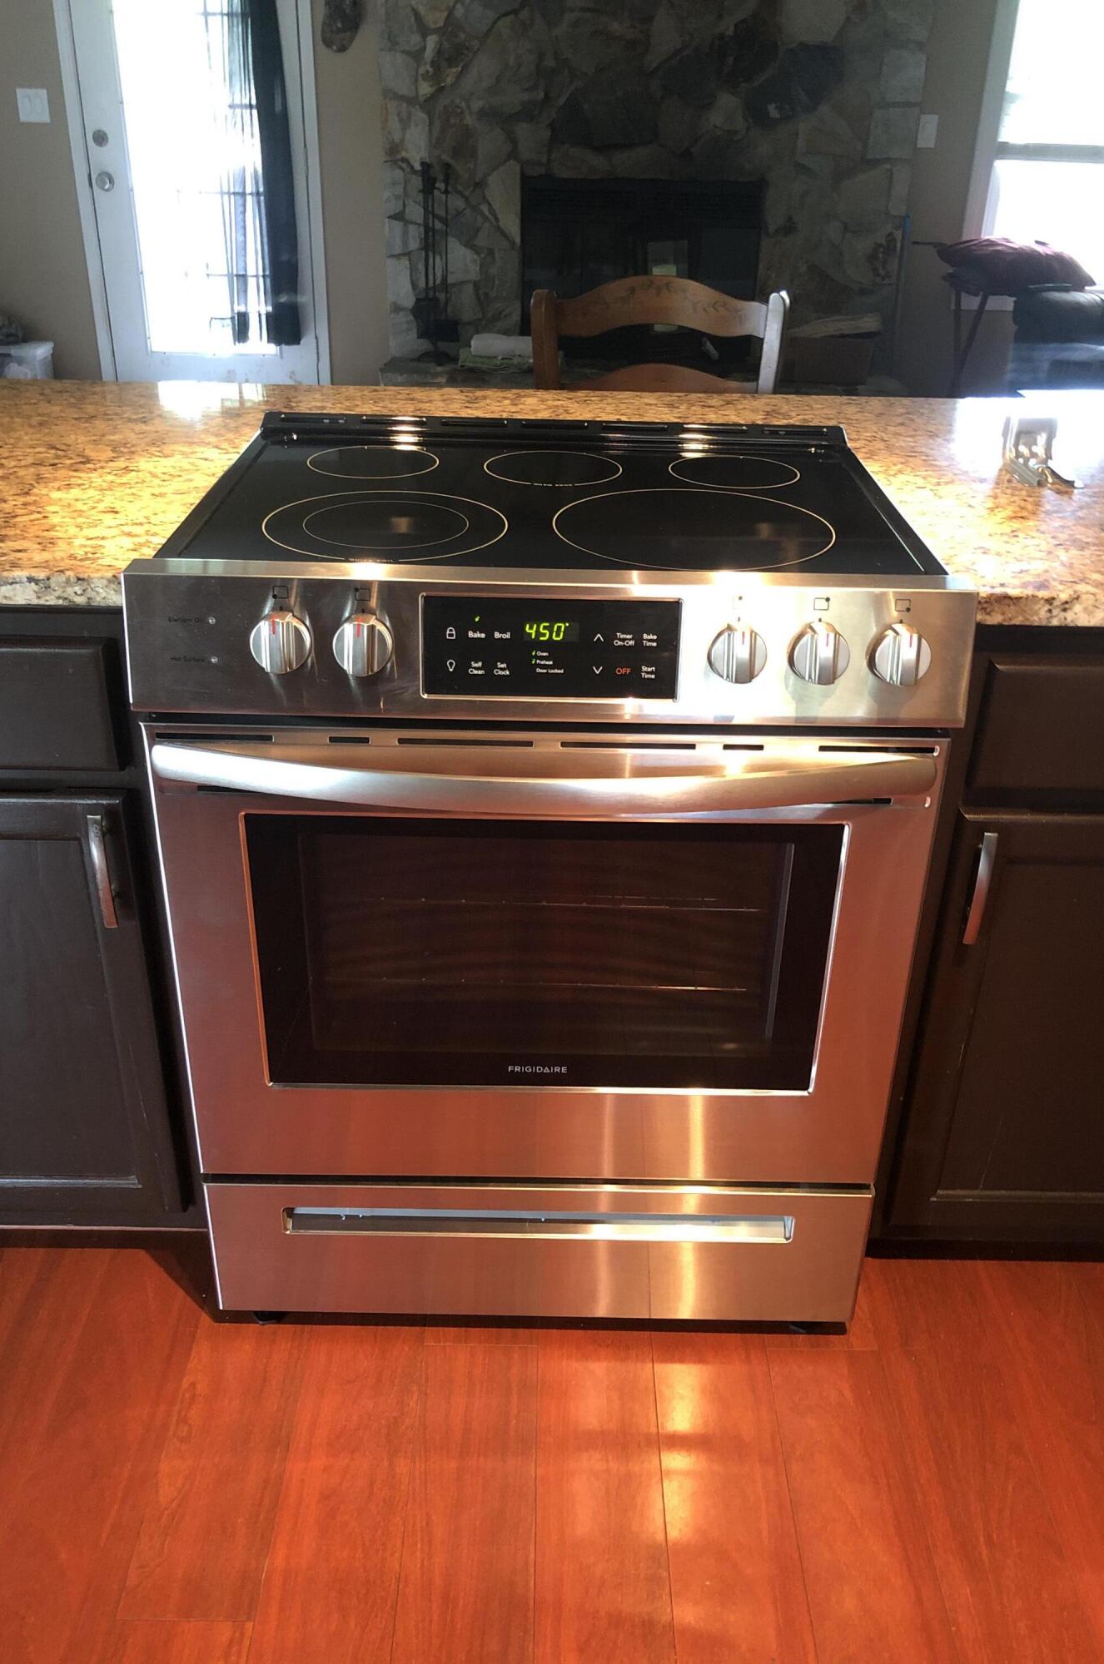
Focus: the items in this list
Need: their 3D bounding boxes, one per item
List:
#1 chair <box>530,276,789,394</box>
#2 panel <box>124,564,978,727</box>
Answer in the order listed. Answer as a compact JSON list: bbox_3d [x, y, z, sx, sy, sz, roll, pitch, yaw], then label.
[{"bbox_3d":[0.178,-0.411,2.403,0.460,1.030,0.500,1,28,0],"label":"chair"},{"bbox_3d":[-0.003,-0.168,1.210,0.757,0.133,0.066,1,15,0],"label":"panel"}]

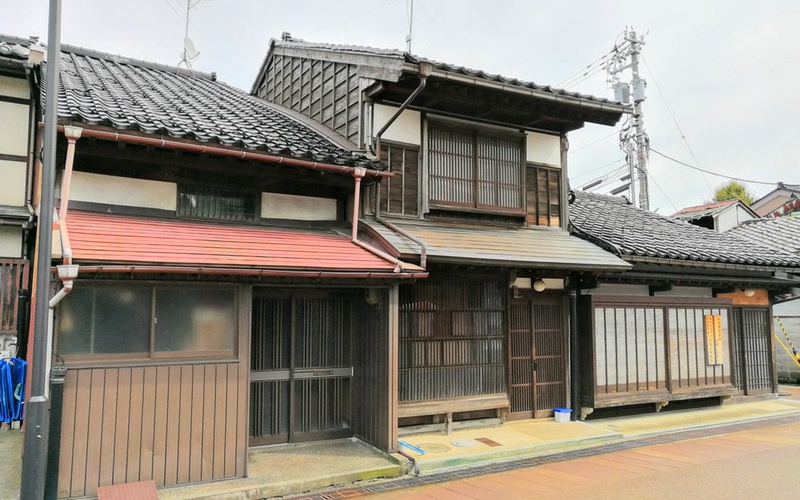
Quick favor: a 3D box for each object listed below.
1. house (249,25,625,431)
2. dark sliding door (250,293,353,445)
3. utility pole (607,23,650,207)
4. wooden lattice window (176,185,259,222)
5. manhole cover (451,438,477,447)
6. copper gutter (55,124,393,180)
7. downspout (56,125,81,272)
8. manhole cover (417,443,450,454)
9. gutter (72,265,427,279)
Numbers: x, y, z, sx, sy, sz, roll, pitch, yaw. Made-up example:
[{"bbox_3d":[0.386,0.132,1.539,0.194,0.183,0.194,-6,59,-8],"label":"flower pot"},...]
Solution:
[{"bbox_3d":[0.396,-0.673,10.495,3.956,6.641,5.417,3,-7,-30],"label":"house"},{"bbox_3d":[-1.254,1.423,7.615,1.468,1.805,0.100,3,-7,-30],"label":"dark sliding door"},{"bbox_3d":[8.192,-2.088,21.444,1.400,11.886,1.300,3,-7,-30],"label":"utility pole"},{"bbox_3d":[-2.141,-0.549,7.388,0.942,0.424,0.080,3,-7,-30],"label":"wooden lattice window"},{"bbox_3d":[0.802,2.435,7.844,0.310,0.030,0.310,3,-3,-30],"label":"manhole cover"},{"bbox_3d":[-1.732,-1.038,6.817,3.831,0.100,0.120,3,-7,-30],"label":"copper gutter"},{"bbox_3d":[-3.020,-0.491,5.694,0.200,1.452,0.950,3,-7,-30],"label":"downspout"},{"bbox_3d":[0.404,2.404,7.528,0.400,0.030,0.400,2,-3,0],"label":"manhole cover"},{"bbox_3d":[-1.310,0.217,6.046,3.752,0.090,0.110,3,-7,-30],"label":"gutter"}]

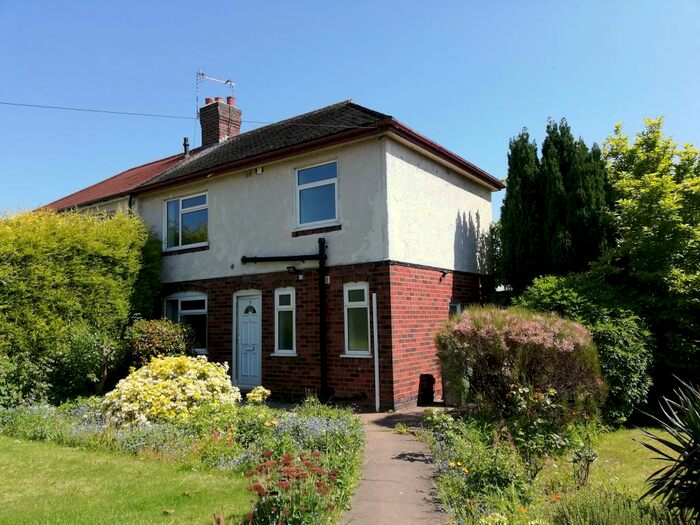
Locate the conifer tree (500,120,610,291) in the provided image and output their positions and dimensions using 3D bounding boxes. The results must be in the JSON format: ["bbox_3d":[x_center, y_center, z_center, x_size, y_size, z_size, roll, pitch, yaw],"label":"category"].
[{"bbox_3d":[4.752,-0.246,12.100,2.400,6.100,2.200,-6,-8,35],"label":"conifer tree"}]

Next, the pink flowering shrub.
[{"bbox_3d":[2.514,1.492,7.800,2.400,1.680,2.000,-3,-7,17],"label":"pink flowering shrub"}]

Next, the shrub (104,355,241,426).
[{"bbox_3d":[-2.768,1.978,8.200,2.000,1.050,1.800,1,-7,-18],"label":"shrub"}]

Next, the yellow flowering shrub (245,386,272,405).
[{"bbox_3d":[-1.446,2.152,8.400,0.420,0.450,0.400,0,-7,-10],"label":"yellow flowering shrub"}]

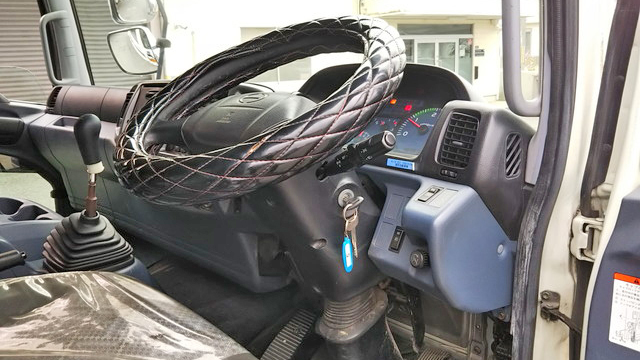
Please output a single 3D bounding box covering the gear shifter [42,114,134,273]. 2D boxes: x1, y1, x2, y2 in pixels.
[{"bbox_3d":[-0.478,0.031,1.135,0.140,0.300,0.150,10,16,44],"label":"gear shifter"}]

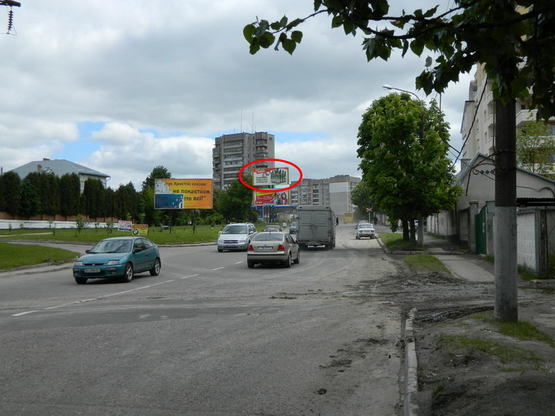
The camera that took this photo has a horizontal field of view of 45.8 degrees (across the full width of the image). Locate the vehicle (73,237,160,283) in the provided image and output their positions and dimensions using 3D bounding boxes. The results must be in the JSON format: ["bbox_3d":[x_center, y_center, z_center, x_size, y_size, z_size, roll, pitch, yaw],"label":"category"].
[{"bbox_3d":[-5.220,1.700,21.900,1.710,1.410,4.050,0,-1,9],"label":"vehicle"}]

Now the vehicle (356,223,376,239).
[{"bbox_3d":[8.310,2.199,61.500,1.640,1.430,4.150,0,-1,3],"label":"vehicle"}]

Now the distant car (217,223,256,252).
[{"bbox_3d":[-1.840,1.520,34.000,1.680,1.500,4.200,0,-1,9],"label":"distant car"}]

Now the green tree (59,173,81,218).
[{"bbox_3d":[-24.212,-1.222,76.500,2.550,5.600,2.550,0,-1,0],"label":"green tree"}]

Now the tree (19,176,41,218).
[{"bbox_3d":[-26.415,-0.959,70.000,2.400,4.900,2.400,0,-1,0],"label":"tree"}]

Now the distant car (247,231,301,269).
[{"bbox_3d":[-0.110,1.770,27.800,1.735,1.450,4.380,0,-1,8],"label":"distant car"}]

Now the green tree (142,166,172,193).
[{"bbox_3d":[-15.210,-1.534,84.000,4.800,7.600,4.800,0,-1,0],"label":"green tree"}]

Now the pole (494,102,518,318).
[{"bbox_3d":[3.840,-1.800,11.000,0.365,7.400,0.365,0,-1,0],"label":"pole"}]

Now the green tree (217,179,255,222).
[{"bbox_3d":[-5.752,-0.890,90.000,5.200,6.400,5.000,0,-1,0],"label":"green tree"}]

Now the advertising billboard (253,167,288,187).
[{"bbox_3d":[-1.023,-5.249,112.000,6.100,3.100,0.400,0,-1,4],"label":"advertising billboard"}]

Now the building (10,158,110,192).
[{"bbox_3d":[-31.300,-2.200,94.000,13.400,8.500,8.000,-1,-2,27],"label":"building"}]

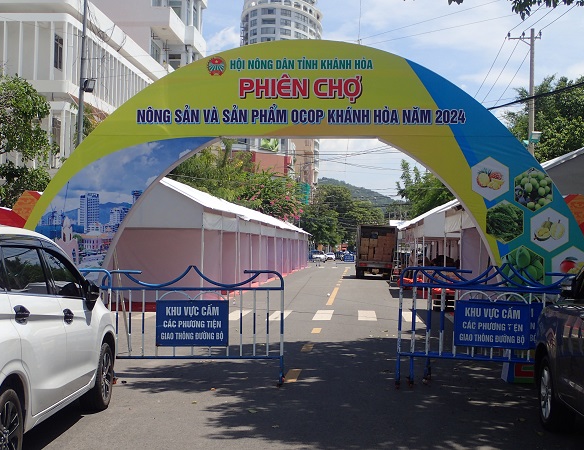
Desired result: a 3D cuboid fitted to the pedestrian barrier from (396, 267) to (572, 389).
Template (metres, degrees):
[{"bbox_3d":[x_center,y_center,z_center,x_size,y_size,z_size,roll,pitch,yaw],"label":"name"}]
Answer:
[{"bbox_3d":[2.200,1.145,9.280,2.060,1.370,0.450,1,-2,18],"label":"pedestrian barrier"}]

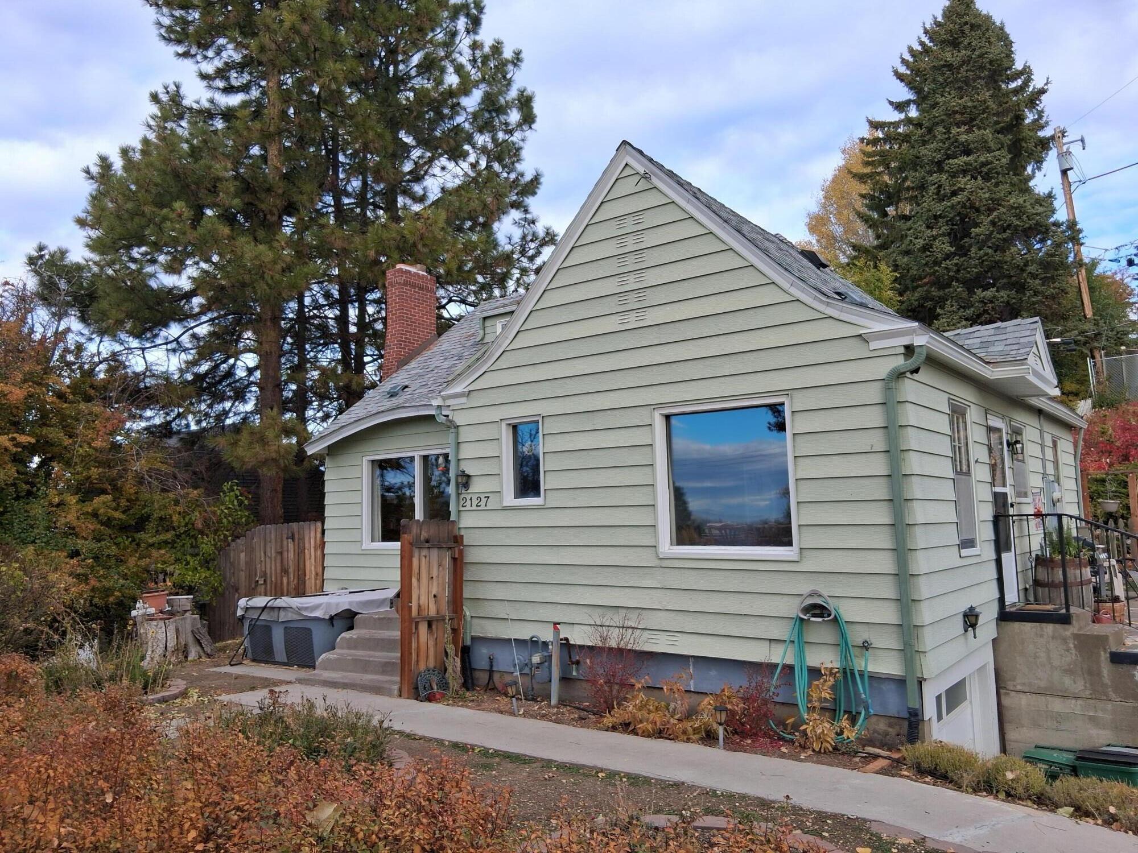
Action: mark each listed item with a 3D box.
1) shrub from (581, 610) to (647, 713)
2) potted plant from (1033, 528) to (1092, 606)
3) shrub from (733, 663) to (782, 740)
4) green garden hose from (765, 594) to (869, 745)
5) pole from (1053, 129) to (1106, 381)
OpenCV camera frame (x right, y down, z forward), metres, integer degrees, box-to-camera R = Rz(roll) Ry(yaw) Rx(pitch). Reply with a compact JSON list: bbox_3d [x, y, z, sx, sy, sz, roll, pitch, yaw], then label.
[{"bbox_3d":[0.434,2.272,8.256,0.616,0.982,0.616,-1,-6,0],"label":"shrub"},{"bbox_3d":[6.020,1.859,10.398,0.650,1.235,0.650,-6,-8,37],"label":"potted plant"},{"bbox_3d":[1.609,2.342,7.315,0.404,0.618,0.404,-1,-6,0],"label":"shrub"},{"bbox_3d":[2.085,1.992,7.168,0.897,1.218,0.274,-6,-8,37],"label":"green garden hose"},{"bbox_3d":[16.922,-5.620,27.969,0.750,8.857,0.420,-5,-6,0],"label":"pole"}]

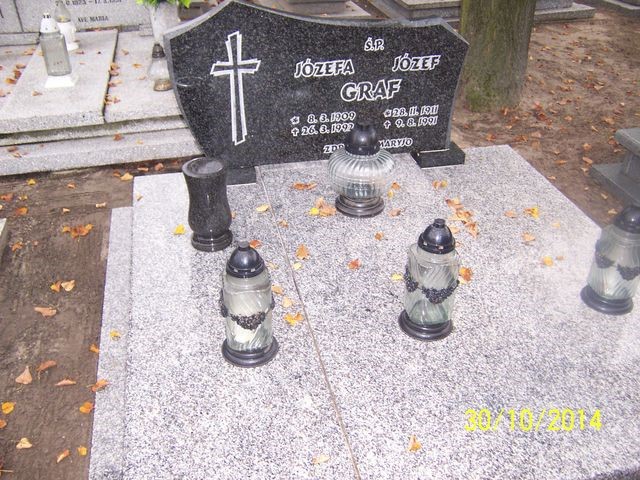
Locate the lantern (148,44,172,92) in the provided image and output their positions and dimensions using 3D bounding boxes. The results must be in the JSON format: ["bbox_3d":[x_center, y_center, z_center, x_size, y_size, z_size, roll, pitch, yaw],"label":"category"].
[{"bbox_3d":[-0.822,-0.897,3.148,0.135,0.227,0.135,-6,34,-11],"label":"lantern"}]

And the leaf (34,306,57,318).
[{"bbox_3d":[-0.921,0.243,2.047,0.075,0.020,0.050,-6,34,-11],"label":"leaf"}]

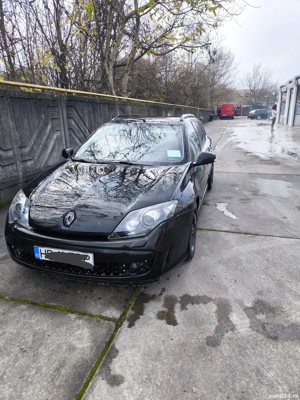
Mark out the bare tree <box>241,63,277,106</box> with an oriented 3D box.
[{"bbox_3d":[20.252,-20.628,52.000,7.000,8.800,6.600,6,19,19],"label":"bare tree"}]

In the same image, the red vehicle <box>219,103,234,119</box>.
[{"bbox_3d":[12.977,-14.633,45.926,2.080,2.380,5.300,4,18,15],"label":"red vehicle"}]

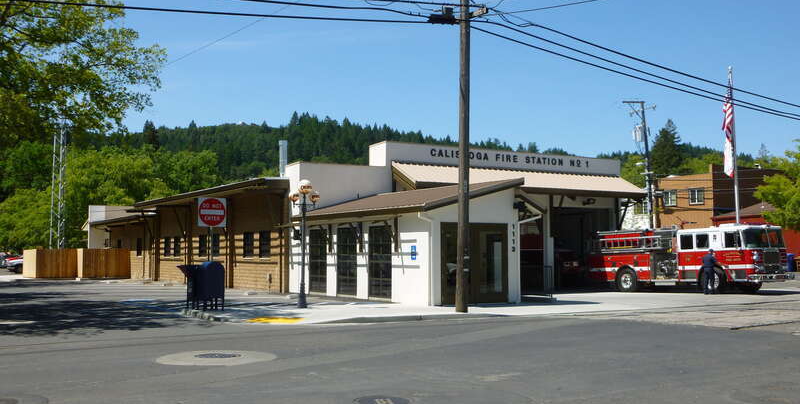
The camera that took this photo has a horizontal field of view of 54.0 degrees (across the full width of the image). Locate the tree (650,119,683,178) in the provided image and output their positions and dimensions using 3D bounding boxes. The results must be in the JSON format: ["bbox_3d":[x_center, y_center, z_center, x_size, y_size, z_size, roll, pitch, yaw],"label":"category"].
[{"bbox_3d":[31.435,-1.092,91.431,5.600,17.400,5.600,0,-4,0],"label":"tree"}]

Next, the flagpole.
[{"bbox_3d":[16.265,-1.260,37.950,0.160,10.710,0.160,1,-4,-31],"label":"flagpole"}]

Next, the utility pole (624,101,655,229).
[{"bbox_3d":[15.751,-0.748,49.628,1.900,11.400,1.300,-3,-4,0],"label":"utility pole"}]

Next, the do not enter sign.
[{"bbox_3d":[-4.873,0.278,20.400,0.760,0.760,0.040,2,-4,-31],"label":"do not enter sign"}]

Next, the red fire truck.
[{"bbox_3d":[12.150,2.396,34.116,2.450,2.950,8.900,2,-4,-31],"label":"red fire truck"}]

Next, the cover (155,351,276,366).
[{"bbox_3d":[-2.830,2.428,12.120,1.880,0.050,1.880,0,-4,0],"label":"cover"}]

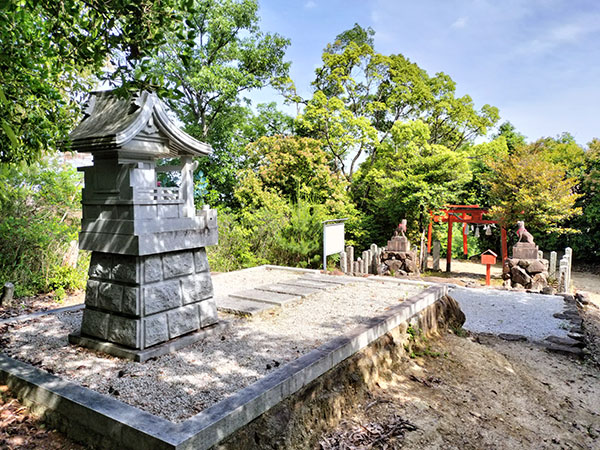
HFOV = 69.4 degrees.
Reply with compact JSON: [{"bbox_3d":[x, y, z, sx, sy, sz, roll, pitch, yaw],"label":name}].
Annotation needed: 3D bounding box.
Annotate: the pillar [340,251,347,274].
[{"bbox_3d":[1.134,0.991,11.300,0.150,0.600,0.150,2,4,25],"label":"pillar"}]

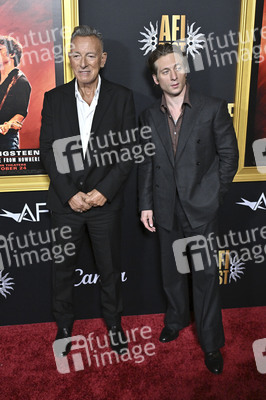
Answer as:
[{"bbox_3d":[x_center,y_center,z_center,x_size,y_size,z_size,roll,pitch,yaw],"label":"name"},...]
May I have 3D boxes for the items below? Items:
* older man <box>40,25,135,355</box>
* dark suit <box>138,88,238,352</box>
[{"bbox_3d":[-0.235,-0.009,2.152,0.520,1.790,0.360,0,12,3],"label":"older man"},{"bbox_3d":[0.313,0.114,2.189,0.540,1.460,0.420,5,13,24],"label":"dark suit"}]

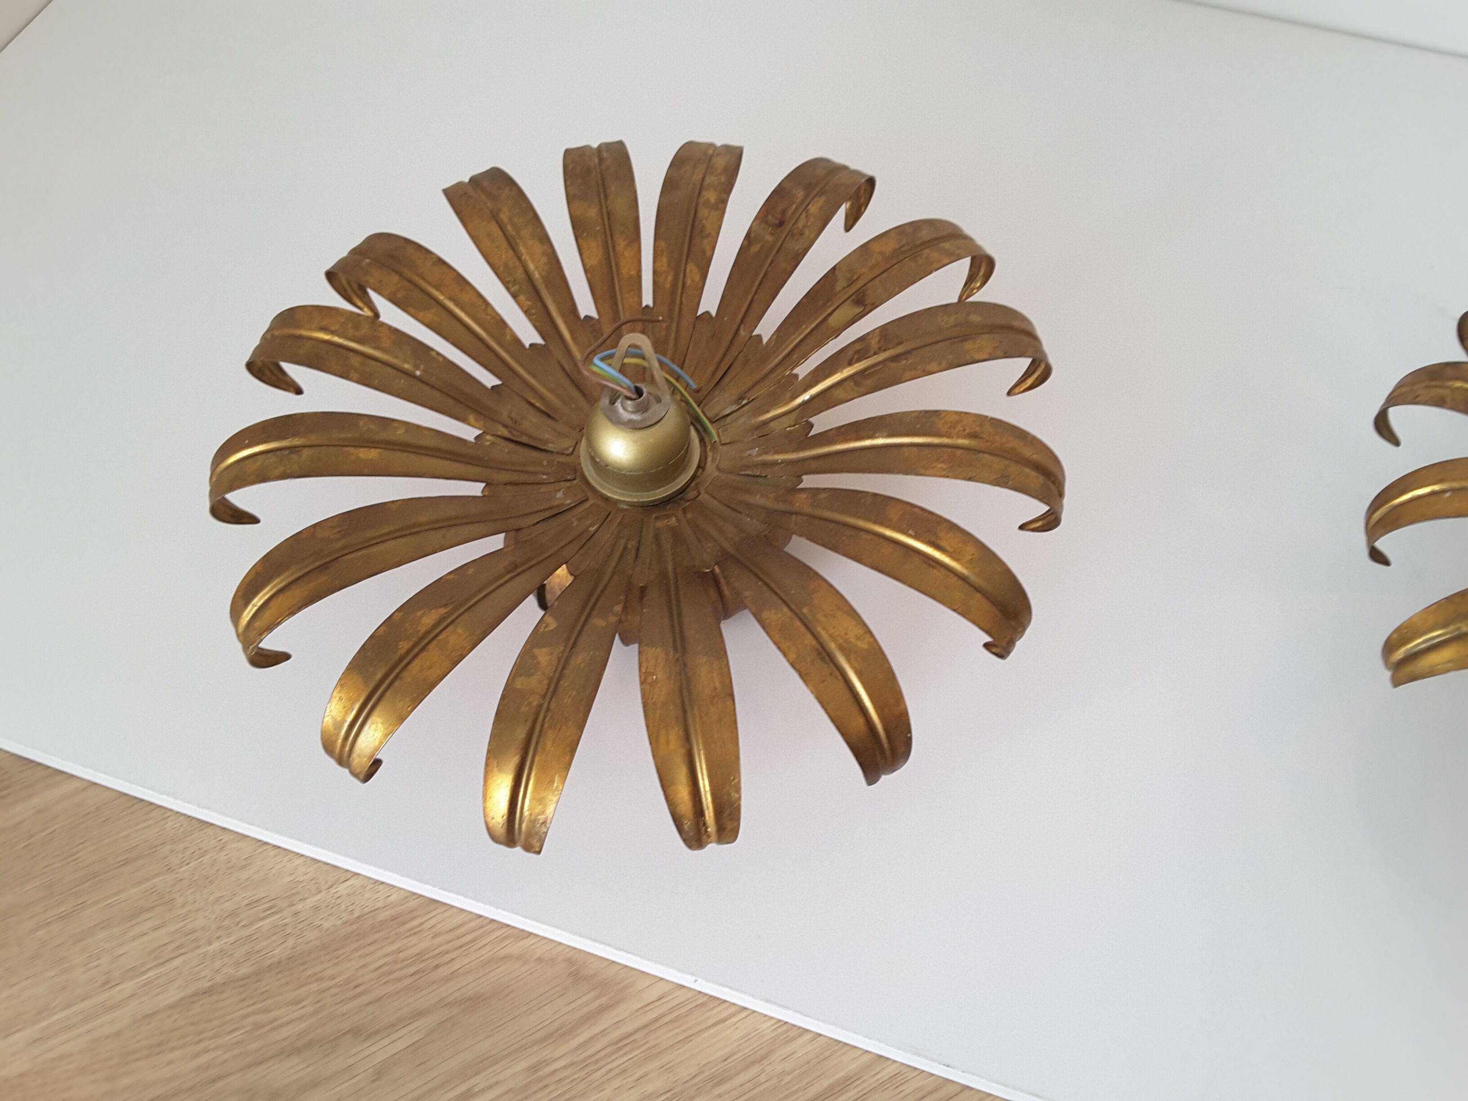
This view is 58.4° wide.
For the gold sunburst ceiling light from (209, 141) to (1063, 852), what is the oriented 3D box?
[{"bbox_3d":[-0.043,-0.049,0.609,0.390,0.152,0.390,-1,58,2],"label":"gold sunburst ceiling light"}]

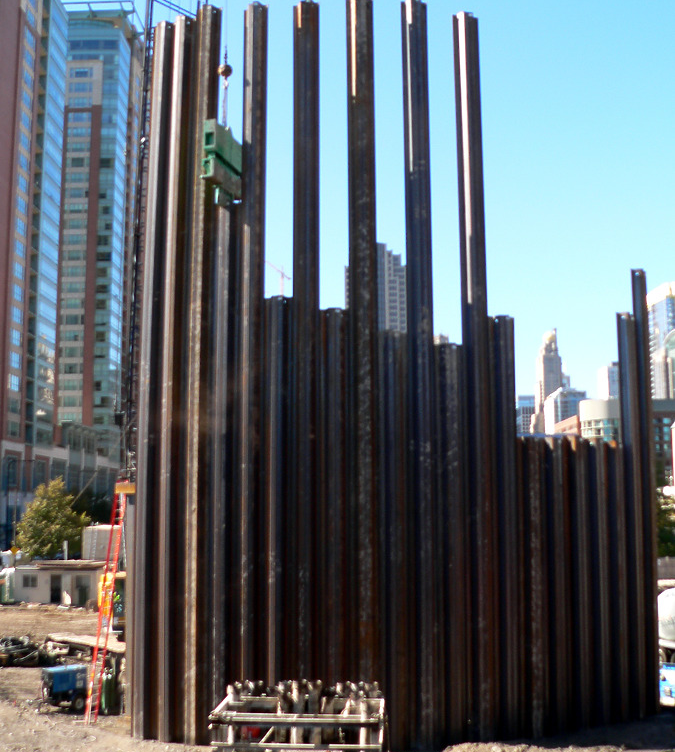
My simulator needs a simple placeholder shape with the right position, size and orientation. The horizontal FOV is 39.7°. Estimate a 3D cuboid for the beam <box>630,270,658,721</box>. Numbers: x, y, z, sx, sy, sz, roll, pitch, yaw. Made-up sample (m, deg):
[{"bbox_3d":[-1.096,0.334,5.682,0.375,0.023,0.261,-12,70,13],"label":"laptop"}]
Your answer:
[{"bbox_3d":[10.809,3.762,32.537,0.930,15.360,0.320,8,-12,-40],"label":"beam"}]

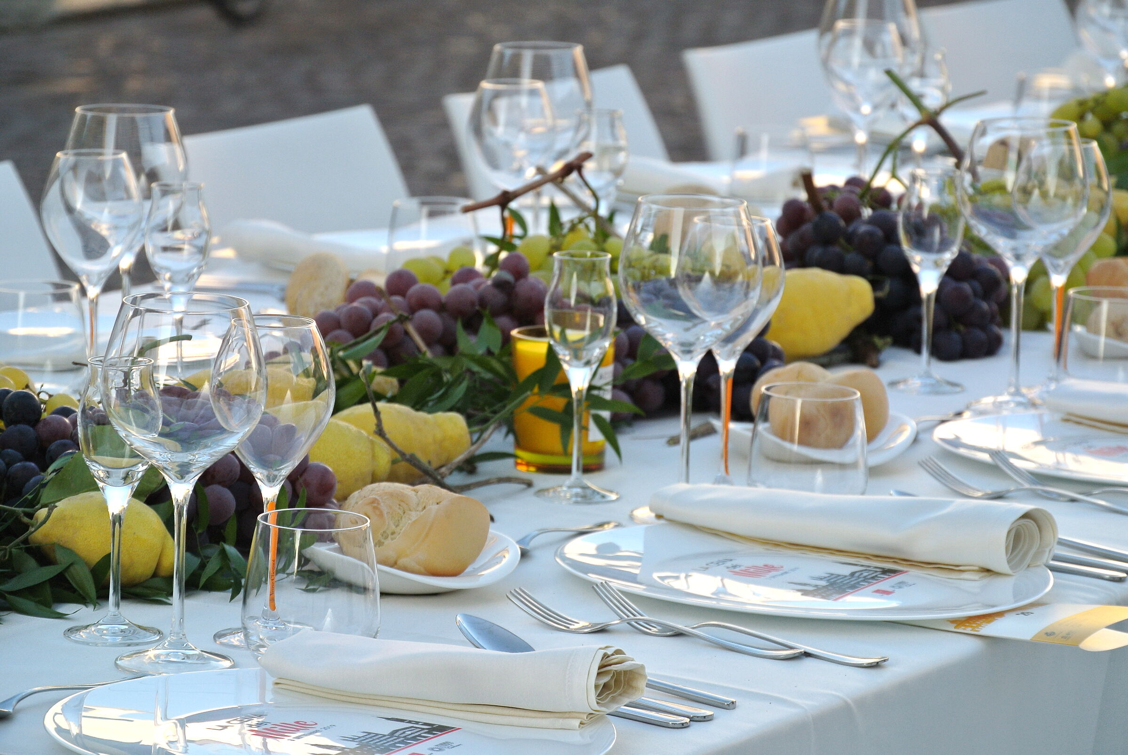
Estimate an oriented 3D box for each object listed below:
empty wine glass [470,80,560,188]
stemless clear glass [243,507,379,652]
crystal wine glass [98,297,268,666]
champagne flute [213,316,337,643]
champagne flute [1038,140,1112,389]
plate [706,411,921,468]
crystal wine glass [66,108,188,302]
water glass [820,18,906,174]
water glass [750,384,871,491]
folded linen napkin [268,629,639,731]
[{"bbox_3d":[-0.047,-0.148,4.854,0.077,0.196,0.077,2,10,0],"label":"empty wine glass"},{"bbox_3d":[-0.152,0.128,3.529,0.085,0.085,0.085,2,10,0],"label":"stemless clear glass"},{"bbox_3d":[-0.226,0.064,3.447,0.097,0.221,0.097,2,9,0],"label":"crystal wine glass"},{"bbox_3d":[-0.182,0.063,3.618,0.077,0.199,0.077,2,10,0],"label":"champagne flute"},{"bbox_3d":[0.388,-0.085,4.570,0.075,0.198,0.075,2,9,0],"label":"champagne flute"},{"bbox_3d":[0.182,0.043,4.265,0.150,0.035,0.157,2,10,0],"label":"plate"},{"bbox_3d":[-0.338,-0.095,4.470,0.099,0.222,0.099,2,9,0],"label":"crystal wine glass"},{"bbox_3d":[0.277,-0.230,5.426,0.075,0.198,0.075,2,9,0],"label":"water glass"},{"bbox_3d":[0.172,0.051,4.103,0.085,0.084,0.085,2,10,0],"label":"water glass"},{"bbox_3d":[-0.066,0.171,3.388,0.213,0.039,0.064,5,10,16],"label":"folded linen napkin"}]

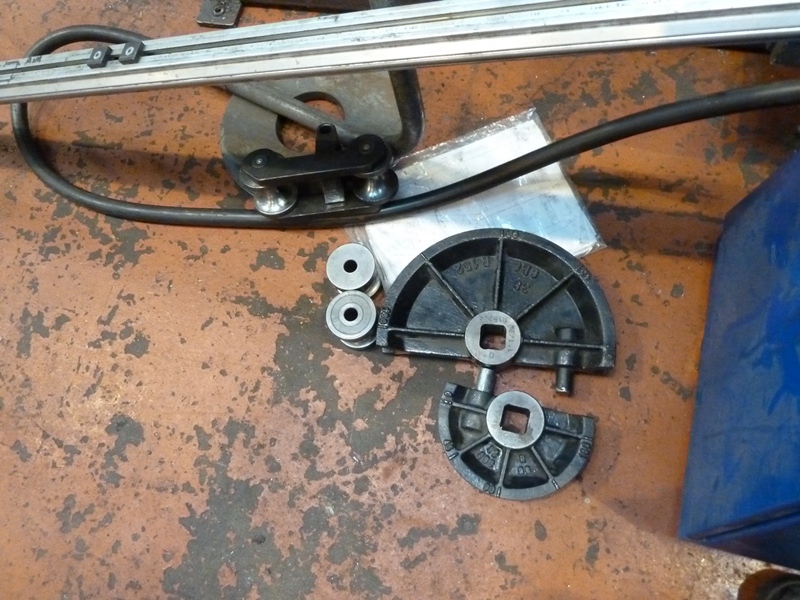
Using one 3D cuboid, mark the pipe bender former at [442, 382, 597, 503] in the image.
[{"bbox_3d":[0.139,0.179,0.731,0.192,0.043,0.137,13,76,11],"label":"pipe bender former"}]

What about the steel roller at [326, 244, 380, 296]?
[{"bbox_3d":[-0.064,-0.039,0.818,0.068,0.049,0.068,0,73,8],"label":"steel roller"}]

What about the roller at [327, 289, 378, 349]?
[{"bbox_3d":[-0.062,0.028,0.797,0.068,0.049,0.068,0,73,8],"label":"roller"}]

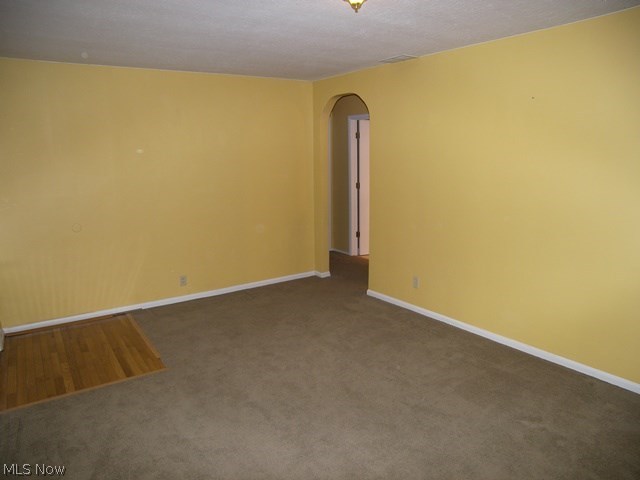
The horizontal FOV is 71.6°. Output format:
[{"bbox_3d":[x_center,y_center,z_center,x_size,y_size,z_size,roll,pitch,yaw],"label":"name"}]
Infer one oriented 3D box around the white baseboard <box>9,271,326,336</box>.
[{"bbox_3d":[-1.413,0.623,4.856,3.366,0.077,0.030,-9,13,-35],"label":"white baseboard"}]

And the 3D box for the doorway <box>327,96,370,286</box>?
[{"bbox_3d":[0.338,-0.532,5.171,0.129,2.198,0.861,-8,13,-34],"label":"doorway"}]

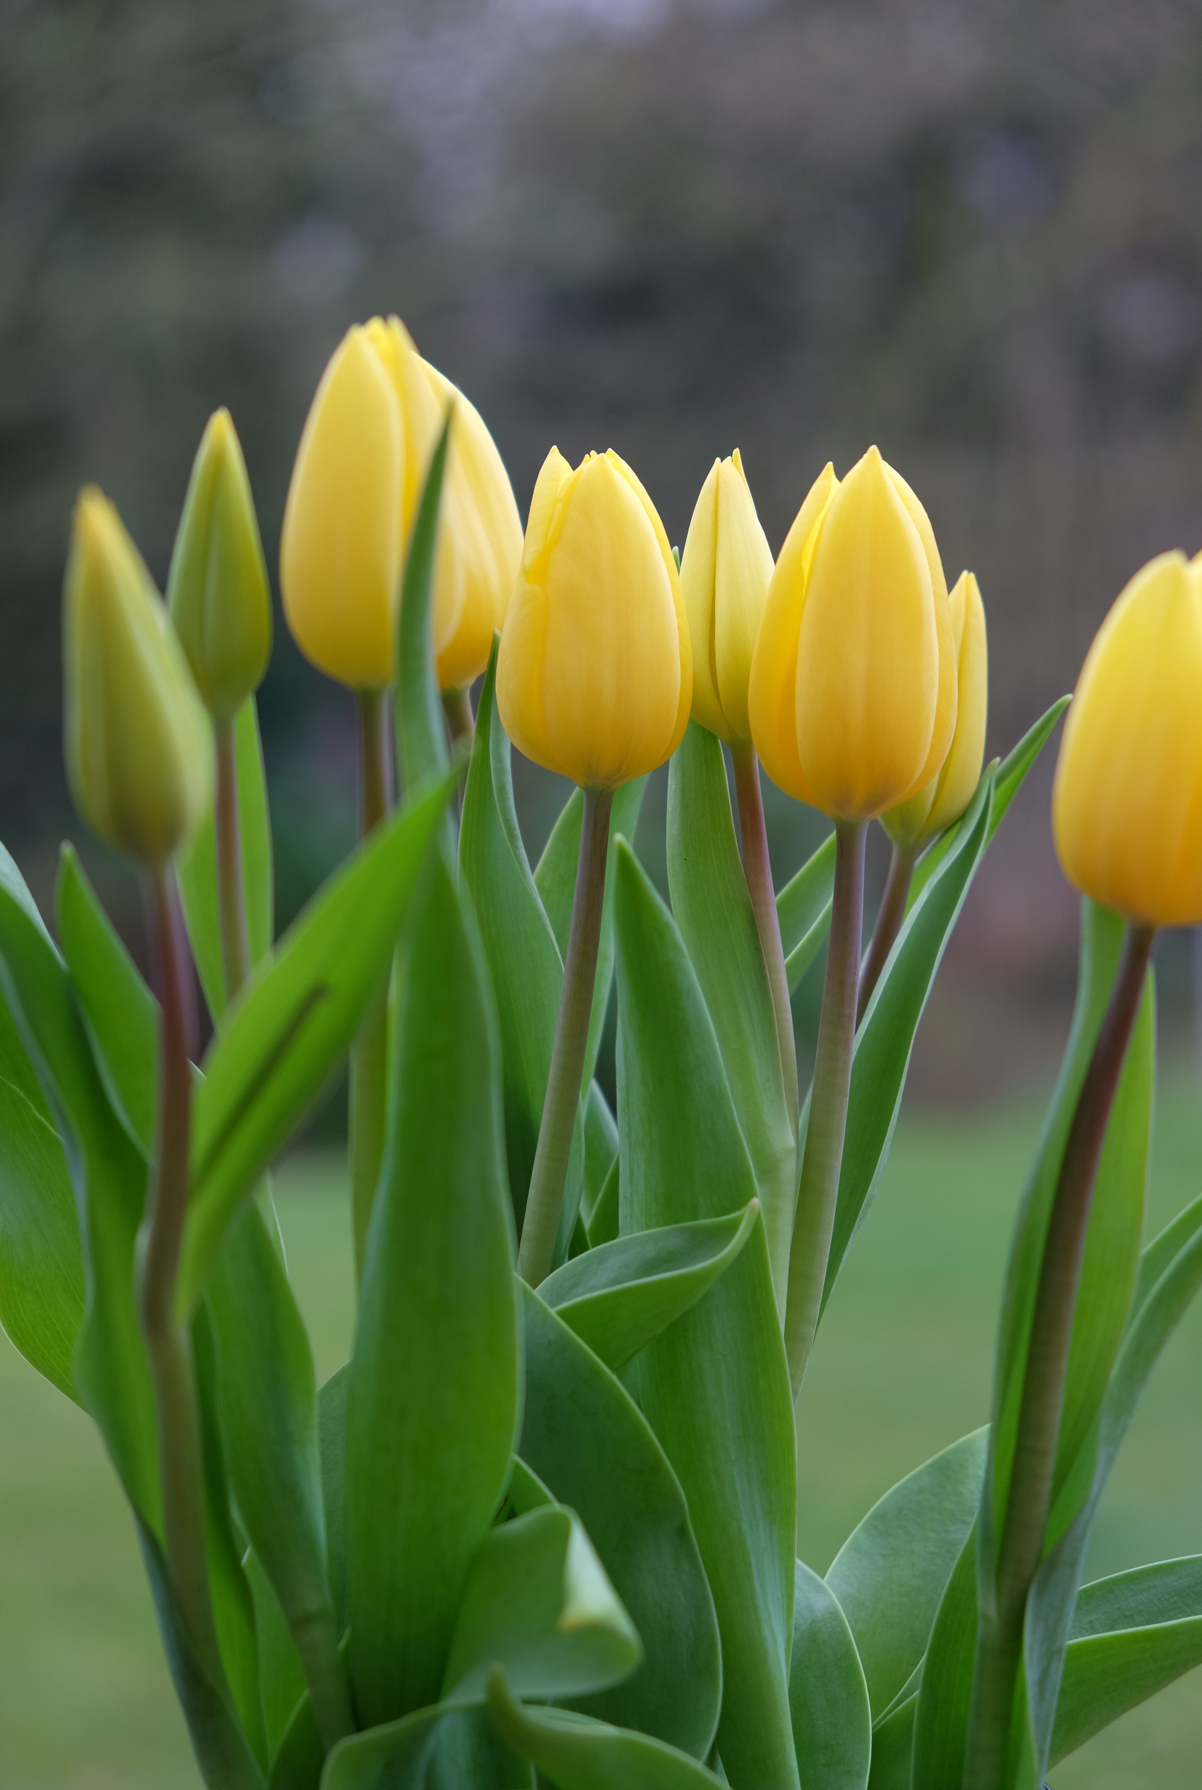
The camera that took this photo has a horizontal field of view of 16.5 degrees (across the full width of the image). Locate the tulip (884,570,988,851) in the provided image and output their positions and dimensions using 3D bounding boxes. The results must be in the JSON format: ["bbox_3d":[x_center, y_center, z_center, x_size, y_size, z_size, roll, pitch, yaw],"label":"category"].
[{"bbox_3d":[0.065,-0.036,0.810,0.018,0.056,0.018,10,2,0],"label":"tulip"}]

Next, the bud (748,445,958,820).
[{"bbox_3d":[0.043,-0.044,0.700,0.035,0.063,0.035,2,1,0],"label":"bud"}]

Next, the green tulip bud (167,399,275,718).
[{"bbox_3d":[-0.071,-0.062,0.770,0.019,0.059,0.020,0,2,0],"label":"green tulip bud"}]

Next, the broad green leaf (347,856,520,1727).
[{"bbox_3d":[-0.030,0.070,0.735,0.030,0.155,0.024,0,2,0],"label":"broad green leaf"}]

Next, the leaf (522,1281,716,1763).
[{"bbox_3d":[0.002,0.104,0.690,0.035,0.080,0.025,-5,1,0],"label":"leaf"}]

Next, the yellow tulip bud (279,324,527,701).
[{"bbox_3d":[-0.033,-0.065,0.690,0.039,0.063,0.043,0,1,0],"label":"yellow tulip bud"}]

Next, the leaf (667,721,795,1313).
[{"bbox_3d":[0.022,0.020,0.725,0.019,0.108,0.018,-8,1,0],"label":"leaf"}]

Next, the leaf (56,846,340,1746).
[{"bbox_3d":[-0.062,0.062,0.645,0.020,0.145,0.025,-17,1,0],"label":"leaf"}]

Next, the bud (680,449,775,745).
[{"bbox_3d":[0.025,-0.058,0.805,0.019,0.058,0.018,-2,2,0],"label":"bud"}]

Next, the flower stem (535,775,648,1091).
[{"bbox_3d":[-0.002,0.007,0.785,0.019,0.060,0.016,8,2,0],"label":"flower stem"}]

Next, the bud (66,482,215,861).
[{"bbox_3d":[-0.069,-0.032,0.615,0.020,0.056,0.021,-9,1,0],"label":"bud"}]

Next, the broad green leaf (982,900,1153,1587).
[{"bbox_3d":[0.075,0.055,0.660,0.022,0.110,0.022,8,1,0],"label":"broad green leaf"}]

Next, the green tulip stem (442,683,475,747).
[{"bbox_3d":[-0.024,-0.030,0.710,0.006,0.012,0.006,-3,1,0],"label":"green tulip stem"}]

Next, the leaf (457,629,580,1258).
[{"bbox_3d":[-0.015,0.010,0.785,0.022,0.116,0.022,-4,2,0],"label":"leaf"}]

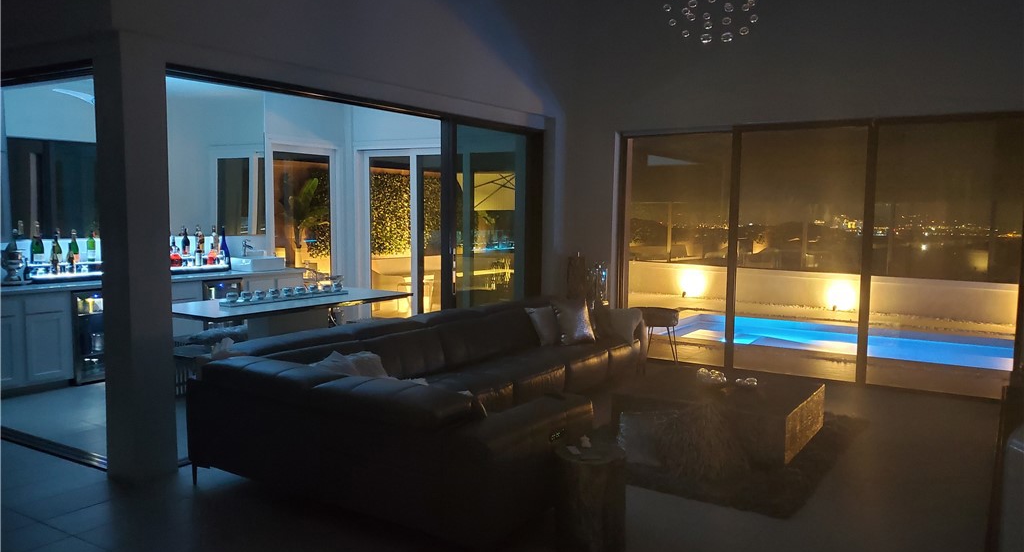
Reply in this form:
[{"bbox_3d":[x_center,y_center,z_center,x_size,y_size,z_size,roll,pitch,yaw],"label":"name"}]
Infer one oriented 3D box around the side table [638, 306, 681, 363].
[{"bbox_3d":[1.492,0.633,8.057,0.460,0.570,0.460,4,6,33],"label":"side table"}]

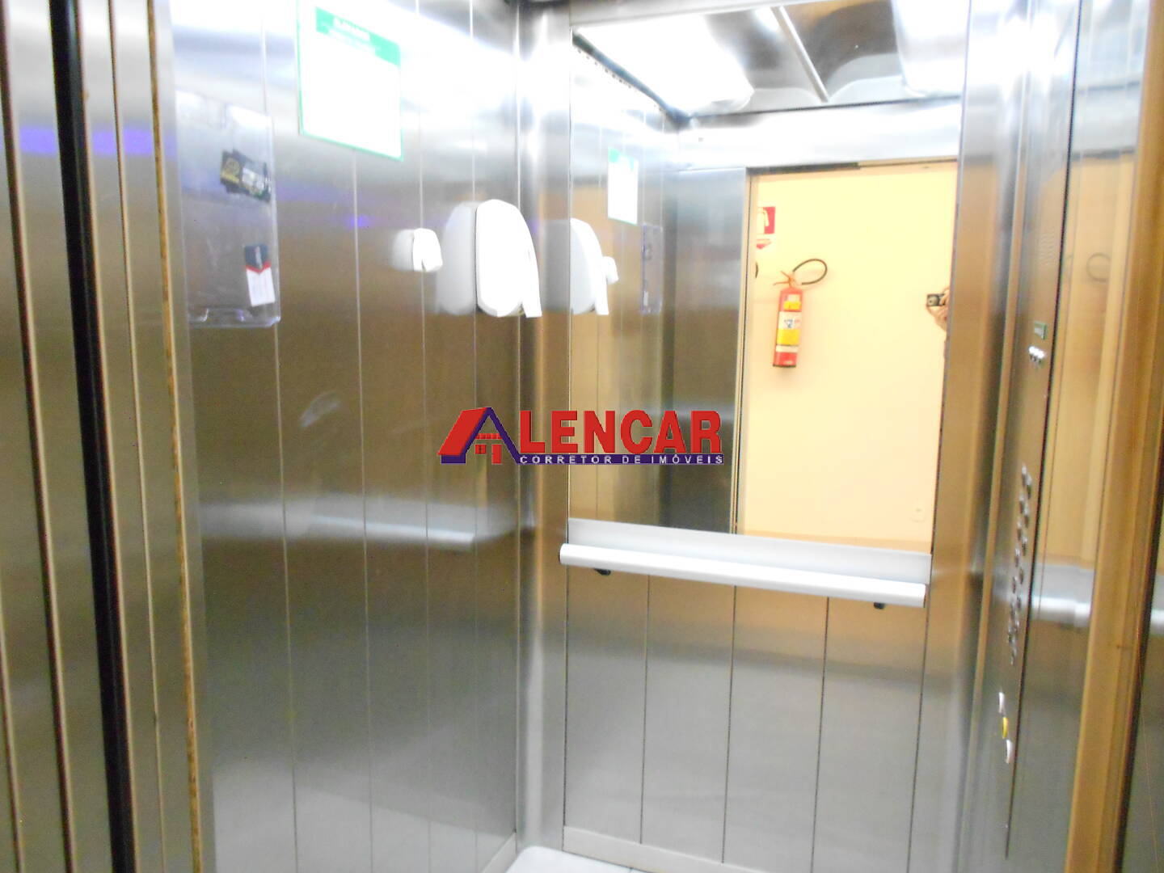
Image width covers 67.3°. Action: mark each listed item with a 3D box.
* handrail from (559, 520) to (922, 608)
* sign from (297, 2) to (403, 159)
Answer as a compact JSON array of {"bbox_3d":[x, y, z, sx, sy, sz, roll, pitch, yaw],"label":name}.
[{"bbox_3d":[0.364,0.300,2.114,0.885,0.110,0.078,4,9,20],"label":"handrail"},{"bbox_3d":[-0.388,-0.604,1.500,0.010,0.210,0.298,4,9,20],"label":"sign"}]

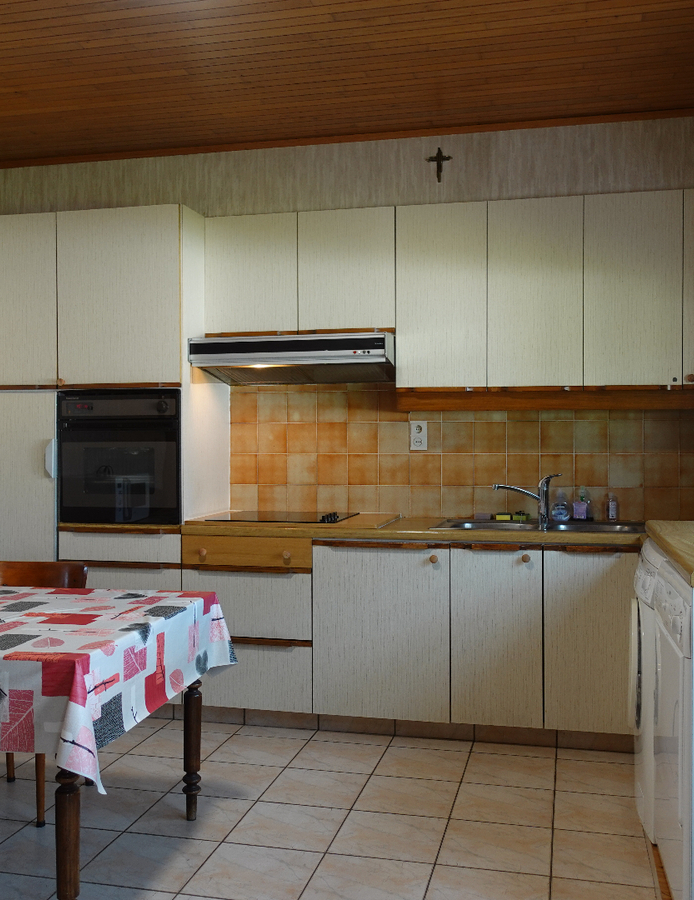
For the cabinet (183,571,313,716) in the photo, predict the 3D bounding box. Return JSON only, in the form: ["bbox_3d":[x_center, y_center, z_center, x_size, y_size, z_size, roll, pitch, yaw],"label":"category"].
[{"bbox_3d":[-0.370,0.813,4.173,0.597,0.613,0.570,0,0,13],"label":"cabinet"}]

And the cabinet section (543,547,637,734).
[{"bbox_3d":[1.041,0.753,3.846,0.375,0.728,0.582,0,0,14],"label":"cabinet section"}]

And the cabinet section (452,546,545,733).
[{"bbox_3d":[0.676,0.753,3.933,0.374,0.728,0.582,0,0,14],"label":"cabinet section"}]

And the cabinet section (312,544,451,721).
[{"bbox_3d":[0.209,0.753,4.046,0.587,0.728,0.582,0,0,14],"label":"cabinet section"}]

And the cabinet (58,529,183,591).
[{"bbox_3d":[-0.958,0.735,4.313,0.607,0.765,0.570,0,0,13],"label":"cabinet"}]

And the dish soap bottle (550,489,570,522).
[{"bbox_3d":[0.970,0.251,4.088,0.080,0.152,0.055,0,0,13],"label":"dish soap bottle"}]

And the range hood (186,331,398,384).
[{"bbox_3d":[-0.209,-0.405,4.163,0.898,0.193,0.523,0,0,13],"label":"range hood"}]

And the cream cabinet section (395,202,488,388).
[{"bbox_3d":[0.453,-0.680,4.126,0.408,0.814,0.306,0,0,14],"label":"cream cabinet section"}]

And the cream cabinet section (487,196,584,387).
[{"bbox_3d":[0.849,-0.680,4.031,0.405,0.814,0.306,0,0,14],"label":"cream cabinet section"}]

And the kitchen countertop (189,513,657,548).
[{"bbox_3d":[0.528,0.353,3.956,2.430,0.047,0.590,0,0,13],"label":"kitchen countertop"}]

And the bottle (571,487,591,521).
[{"bbox_3d":[1.063,0.244,4.071,0.072,0.150,0.052,0,0,13],"label":"bottle"}]

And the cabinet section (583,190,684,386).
[{"bbox_3d":[1.241,-0.680,3.937,0.402,0.814,0.306,0,0,14],"label":"cabinet section"}]

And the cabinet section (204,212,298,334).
[{"bbox_3d":[-0.408,-0.817,4.332,0.454,0.542,0.306,0,0,14],"label":"cabinet section"}]

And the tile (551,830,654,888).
[{"bbox_3d":[0.756,1.218,2.687,0.278,0.010,0.331,0,0,13],"label":"tile"}]

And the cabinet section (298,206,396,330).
[{"bbox_3d":[0.034,-0.817,4.226,0.455,0.542,0.306,0,0,14],"label":"cabinet section"}]

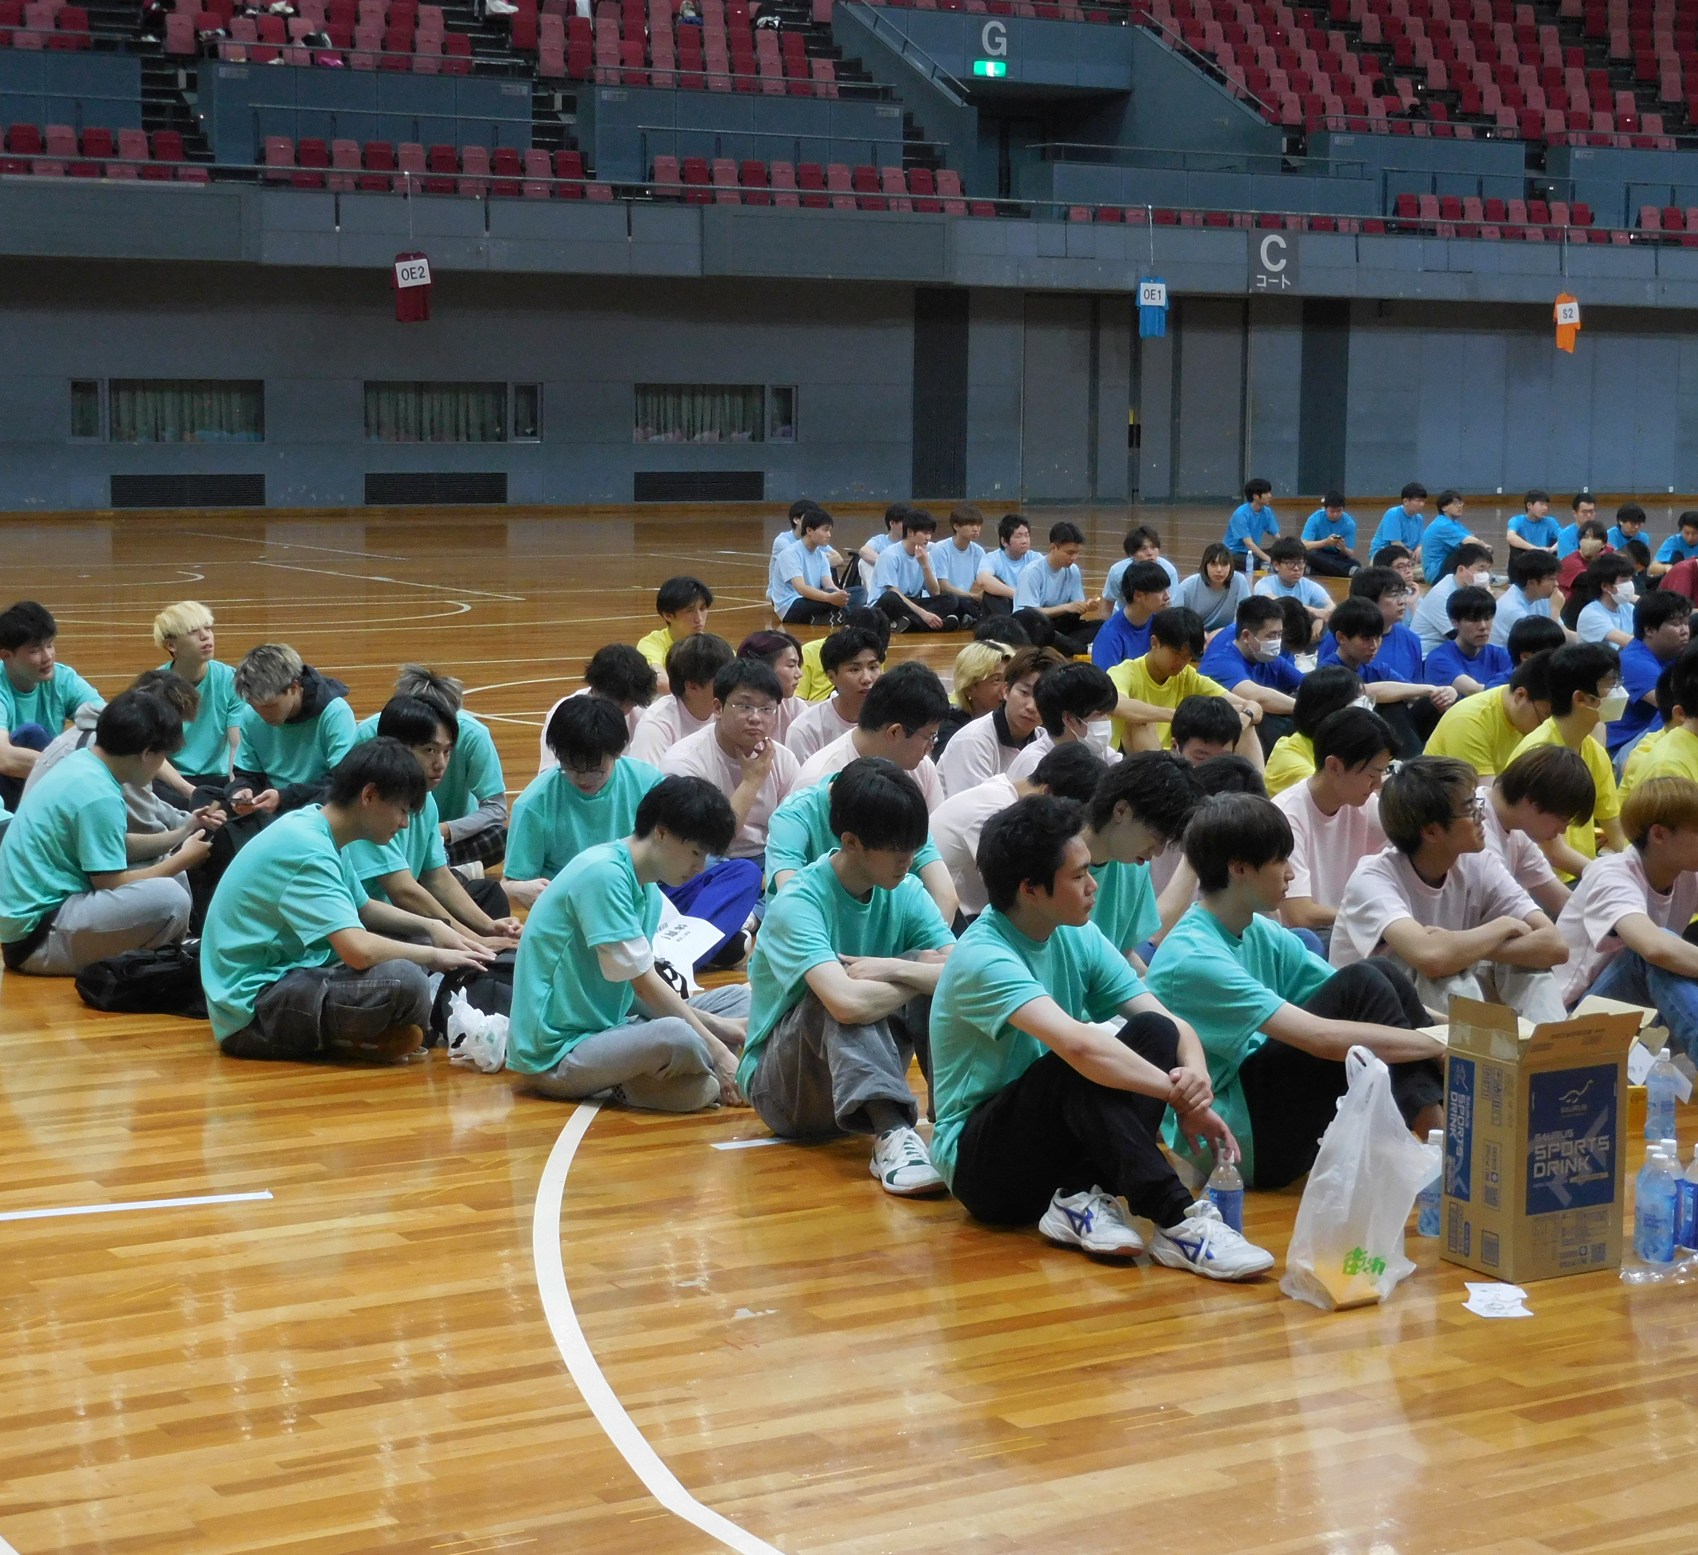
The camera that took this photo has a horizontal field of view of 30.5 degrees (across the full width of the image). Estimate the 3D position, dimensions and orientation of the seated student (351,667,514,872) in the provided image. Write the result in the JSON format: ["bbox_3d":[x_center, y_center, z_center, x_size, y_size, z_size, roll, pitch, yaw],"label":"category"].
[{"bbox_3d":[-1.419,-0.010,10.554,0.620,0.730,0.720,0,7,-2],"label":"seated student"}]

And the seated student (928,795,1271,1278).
[{"bbox_3d":[0.499,0.479,6.313,0.820,0.860,0.510,7,9,41],"label":"seated student"}]

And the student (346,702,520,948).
[{"bbox_3d":[-1.180,0.167,8.741,0.700,0.820,0.550,6,9,36],"label":"student"}]

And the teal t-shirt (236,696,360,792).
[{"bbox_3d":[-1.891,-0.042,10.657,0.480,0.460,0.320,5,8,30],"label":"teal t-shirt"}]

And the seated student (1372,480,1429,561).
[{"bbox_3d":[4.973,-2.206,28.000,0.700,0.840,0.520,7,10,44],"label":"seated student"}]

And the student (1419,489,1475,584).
[{"bbox_3d":[5.315,-2.076,27.000,0.780,0.830,0.520,3,8,18],"label":"student"}]

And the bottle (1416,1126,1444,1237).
[{"bbox_3d":[1.160,0.796,6.129,0.068,0.204,0.068,1,7,0],"label":"bottle"}]

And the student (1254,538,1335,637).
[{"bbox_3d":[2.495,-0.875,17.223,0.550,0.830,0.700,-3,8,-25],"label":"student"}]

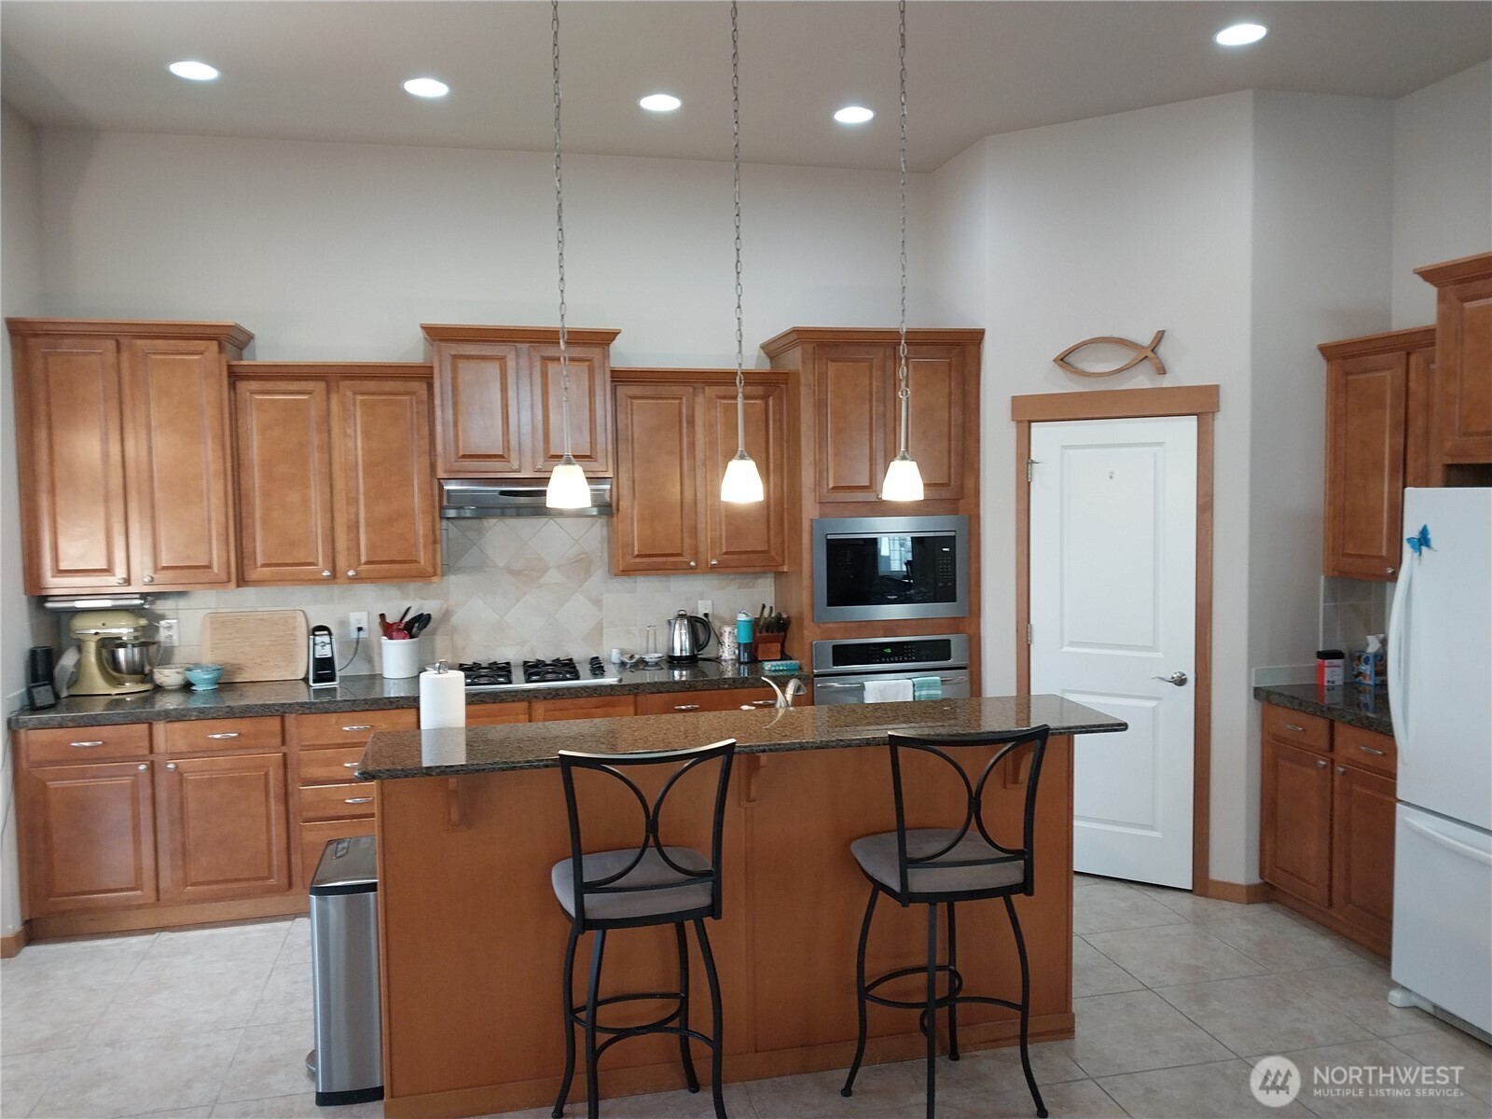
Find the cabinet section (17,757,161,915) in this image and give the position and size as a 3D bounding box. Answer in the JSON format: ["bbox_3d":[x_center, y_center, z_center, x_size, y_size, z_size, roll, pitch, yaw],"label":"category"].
[{"bbox_3d":[-2.620,1.078,4.671,0.456,0.572,0.520,-2,3,-11],"label":"cabinet section"}]

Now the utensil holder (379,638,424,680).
[{"bbox_3d":[-1.584,0.449,5.146,0.163,0.175,0.163,-2,3,-13],"label":"utensil holder"}]

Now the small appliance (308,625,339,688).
[{"bbox_3d":[-1.868,0.422,4.973,0.122,0.256,0.115,-2,3,-13],"label":"small appliance"}]

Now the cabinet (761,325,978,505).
[{"bbox_3d":[0.581,-0.647,5.330,0.898,0.784,0.670,-1,3,-13],"label":"cabinet"}]

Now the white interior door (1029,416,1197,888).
[{"bbox_3d":[1.620,0.404,4.974,0.709,2.035,0.045,1,4,32],"label":"white interior door"}]

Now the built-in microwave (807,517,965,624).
[{"bbox_3d":[0.616,0.031,5.268,0.747,0.461,0.440,-1,3,-13],"label":"built-in microwave"}]

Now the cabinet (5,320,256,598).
[{"bbox_3d":[-2.568,-0.424,4.750,0.855,1.110,0.395,-2,3,-13],"label":"cabinet"}]

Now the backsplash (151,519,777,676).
[{"bbox_3d":[-1.293,0.165,5.275,2.960,0.720,0.020,-2,3,-13],"label":"backsplash"}]

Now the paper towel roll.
[{"bbox_3d":[-0.906,0.481,3.364,0.132,0.316,0.132,-1,3,-13],"label":"paper towel roll"}]

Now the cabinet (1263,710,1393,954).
[{"bbox_3d":[2.517,1.023,4.330,0.610,0.872,0.801,-1,3,-13],"label":"cabinet"}]

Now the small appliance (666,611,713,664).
[{"bbox_3d":[-0.272,0.372,5.403,0.212,0.262,0.155,-2,3,-13],"label":"small appliance"}]

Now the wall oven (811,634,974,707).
[{"bbox_3d":[0.612,0.706,5.366,0.752,0.728,0.600,-1,3,-13],"label":"wall oven"}]

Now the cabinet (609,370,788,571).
[{"bbox_3d":[-0.241,-0.409,5.322,0.818,0.933,0.345,-2,3,-13],"label":"cabinet"}]

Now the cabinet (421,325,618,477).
[{"bbox_3d":[-1.016,-0.699,5.128,0.852,0.657,0.362,-1,3,-13],"label":"cabinet"}]

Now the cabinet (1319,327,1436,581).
[{"bbox_3d":[2.652,-0.391,4.301,0.342,0.956,0.840,-2,3,-13],"label":"cabinet"}]

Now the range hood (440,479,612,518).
[{"bbox_3d":[-0.994,-0.279,5.084,0.726,0.165,0.480,-2,3,-13],"label":"range hood"}]

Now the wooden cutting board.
[{"bbox_3d":[-2.200,0.389,5.043,0.445,0.326,0.020,-2,-4,-13],"label":"wooden cutting board"}]

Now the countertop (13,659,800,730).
[{"bbox_3d":[-1.358,0.570,4.958,3.220,0.051,0.635,-2,3,-13],"label":"countertop"}]

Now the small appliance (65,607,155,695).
[{"bbox_3d":[-2.735,0.397,4.857,0.350,0.354,0.225,-1,3,-6],"label":"small appliance"}]

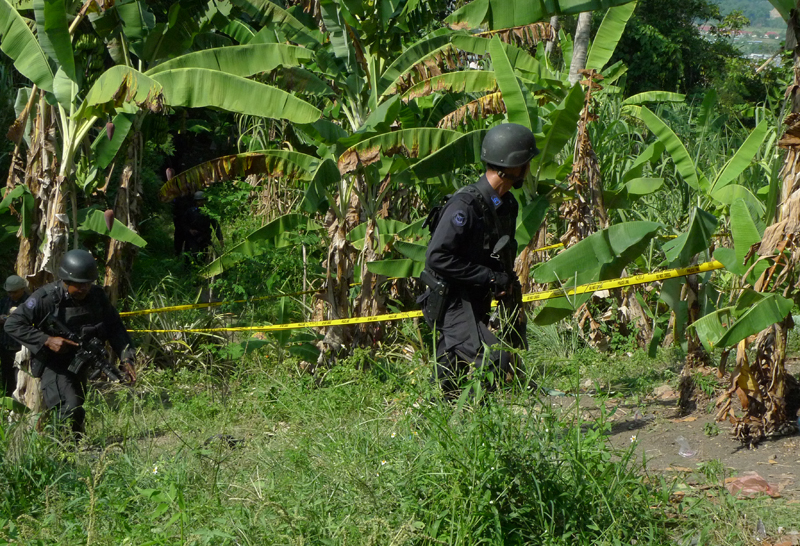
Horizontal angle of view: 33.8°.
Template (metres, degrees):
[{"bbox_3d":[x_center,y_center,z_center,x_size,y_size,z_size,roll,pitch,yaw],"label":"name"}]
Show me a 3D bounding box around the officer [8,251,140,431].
[{"bbox_3d":[-2.151,0.545,8.600,0.780,1.400,0.600,-3,8,-25],"label":"officer"}]

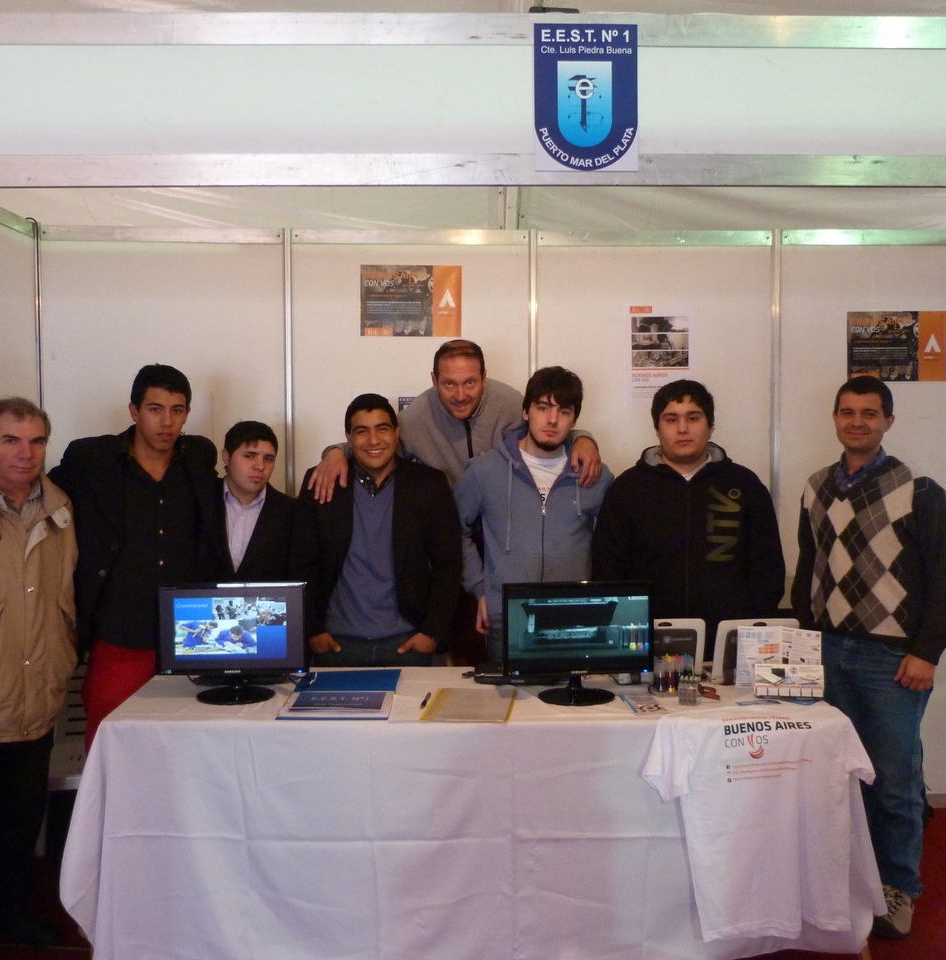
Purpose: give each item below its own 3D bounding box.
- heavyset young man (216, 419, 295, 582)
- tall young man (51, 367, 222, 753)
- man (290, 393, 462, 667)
[{"bbox_3d":[-0.782,0.613,3.231,0.500,1.632,0.300,-1,3,-12],"label":"heavyset young man"},{"bbox_3d":[-1.118,0.530,3.089,0.600,1.815,0.360,-2,3,-24],"label":"tall young man"},{"bbox_3d":[-0.330,0.568,3.188,0.540,1.721,0.310,0,3,-3],"label":"man"}]

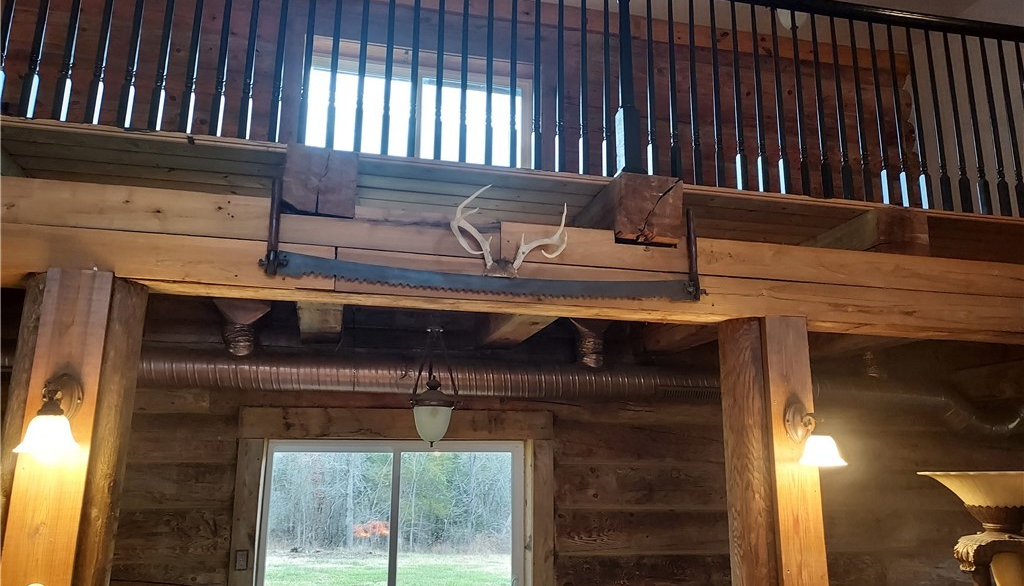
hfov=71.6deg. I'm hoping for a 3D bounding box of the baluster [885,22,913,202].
[{"bbox_3d":[1.708,-0.789,3.137,0.034,0.860,0.034,4,-12,-13],"label":"baluster"}]

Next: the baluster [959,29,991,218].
[{"bbox_3d":[2.179,-0.801,3.336,0.031,0.911,0.031,4,-12,-12],"label":"baluster"}]

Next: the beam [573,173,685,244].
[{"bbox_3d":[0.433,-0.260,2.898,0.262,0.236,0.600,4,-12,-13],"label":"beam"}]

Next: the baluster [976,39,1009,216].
[{"bbox_3d":[2.236,-0.774,3.290,0.032,0.887,0.032,4,-12,-12],"label":"baluster"}]

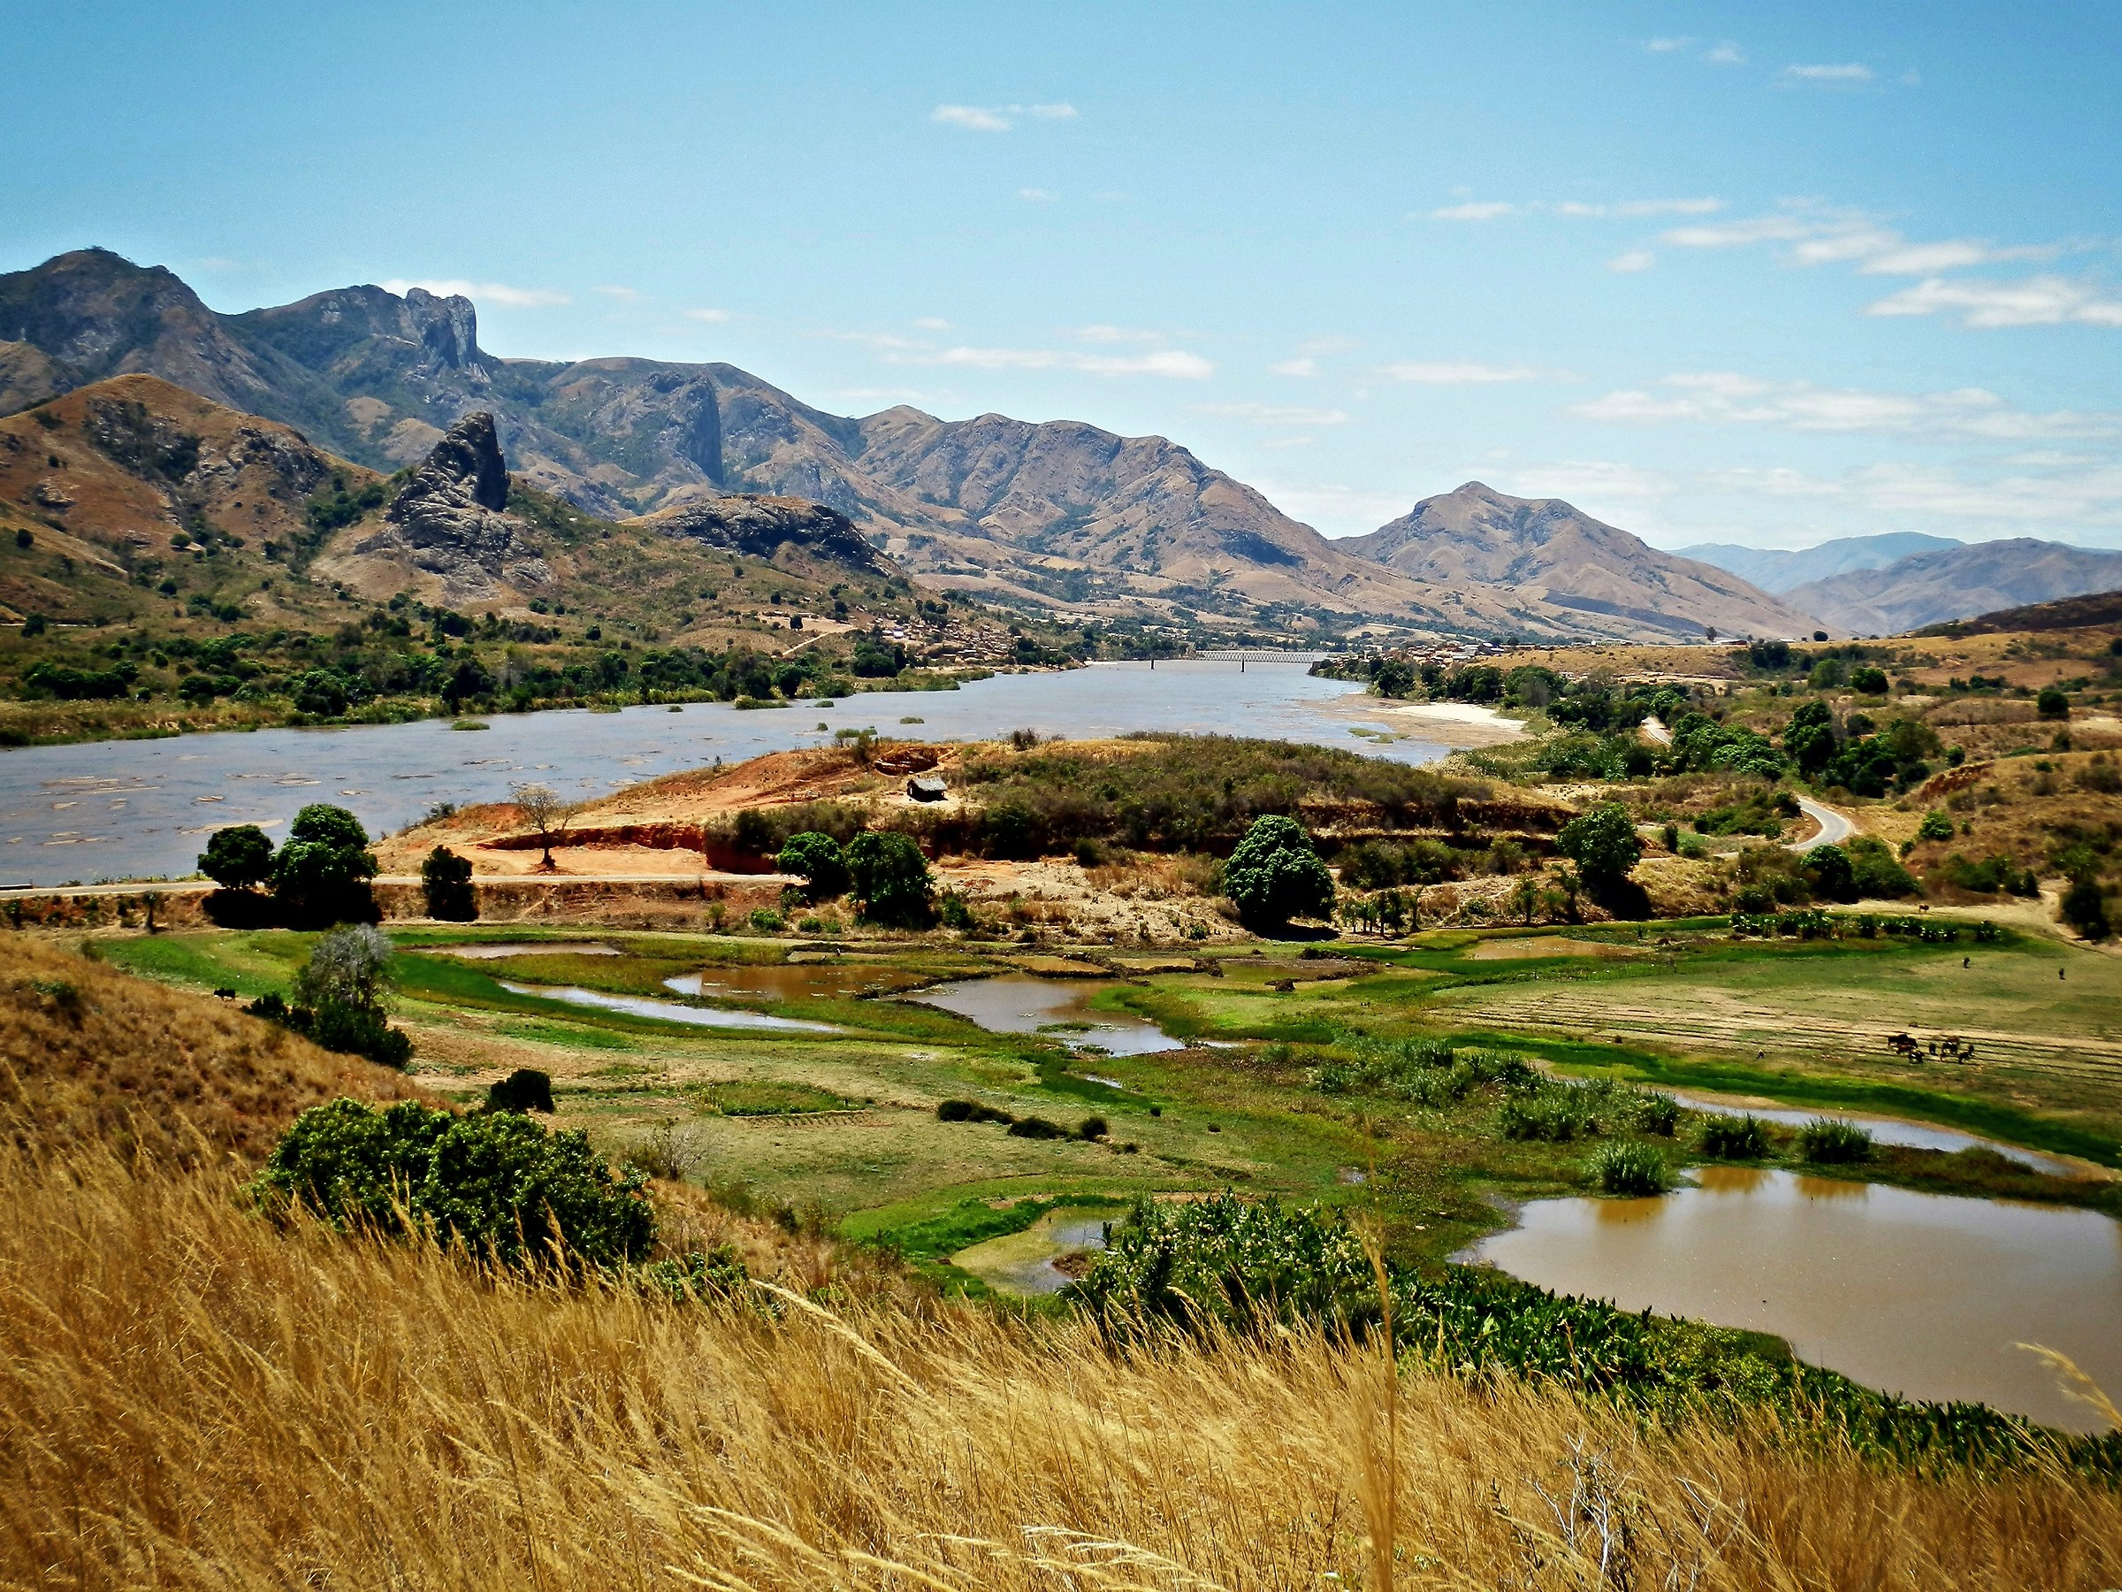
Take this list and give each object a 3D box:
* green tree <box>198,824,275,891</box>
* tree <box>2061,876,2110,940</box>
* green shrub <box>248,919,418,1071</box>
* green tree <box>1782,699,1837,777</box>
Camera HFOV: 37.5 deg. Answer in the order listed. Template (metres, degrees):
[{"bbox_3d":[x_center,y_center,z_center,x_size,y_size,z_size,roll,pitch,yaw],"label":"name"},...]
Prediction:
[{"bbox_3d":[-104.100,7.850,395.000,9.430,8.210,9.430,0,4,0],"label":"green tree"},{"bbox_3d":[134.360,14.680,410.000,6.740,8.520,6.740,0,4,0],"label":"tree"},{"bbox_3d":[-59.630,16.230,255.000,13.660,11.530,10.240,0,4,0],"label":"green shrub"},{"bbox_3d":[153.400,-11.880,640.000,11.200,15.630,11.200,0,4,0],"label":"green tree"}]

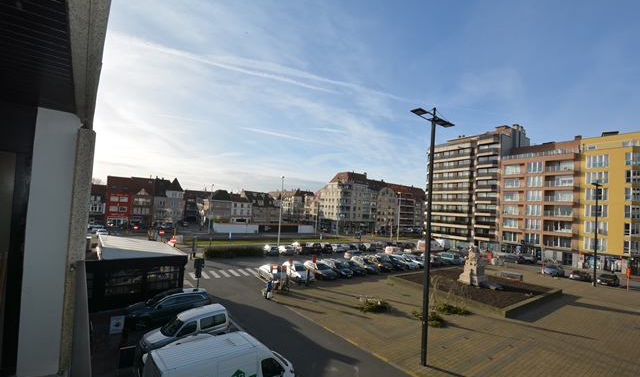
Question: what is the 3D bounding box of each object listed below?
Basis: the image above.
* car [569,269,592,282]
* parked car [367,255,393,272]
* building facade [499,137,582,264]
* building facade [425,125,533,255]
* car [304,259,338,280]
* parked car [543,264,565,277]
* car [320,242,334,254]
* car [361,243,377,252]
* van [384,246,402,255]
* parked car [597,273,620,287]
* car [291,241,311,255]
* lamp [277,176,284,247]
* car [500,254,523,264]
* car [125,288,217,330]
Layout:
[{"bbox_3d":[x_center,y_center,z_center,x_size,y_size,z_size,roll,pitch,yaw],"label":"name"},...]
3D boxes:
[{"bbox_3d":[38.327,12.746,39.145,4.100,1.450,1.760,6,-4,-34],"label":"car"},{"bbox_3d":[8.380,10.738,38.421,1.740,1.500,4.000,6,-4,-35],"label":"parked car"},{"bbox_3d":[44.846,3.404,52.107,14.000,21.300,12.900,5,-4,-32],"label":"building facade"},{"bbox_3d":[38.063,0.902,64.846,15.000,27.000,17.500,5,-4,-32],"label":"building facade"},{"bbox_3d":[0.044,9.717,31.991,1.780,1.460,4.300,6,-5,-37],"label":"car"},{"bbox_3d":[32.502,11.386,37.072,4.200,1.420,1.770,6,-4,-36],"label":"parked car"},{"bbox_3d":[0.890,10.378,47.368,1.800,1.600,4.300,5,-4,-32],"label":"car"},{"bbox_3d":[8.789,11.148,50.912,1.800,1.500,4.250,6,-4,-33],"label":"car"},{"bbox_3d":[13.581,11.091,48.128,4.150,1.800,1.700,6,-5,-37],"label":"van"},{"bbox_3d":[39.084,12.259,36.082,4.400,1.420,1.800,6,-5,-36],"label":"parked car"},{"bbox_3d":[-3.128,9.885,44.385,1.820,1.780,5.100,5,-4,-29],"label":"car"},{"bbox_3d":[-6.943,4.334,48.193,0.500,12.900,0.800,6,-5,-34],"label":"lamp"},{"bbox_3d":[32.947,12.103,46.425,1.770,1.470,4.300,5,-4,-31],"label":"car"},{"bbox_3d":[-9.886,7.761,17.611,4.950,1.710,1.930,7,-5,-41],"label":"car"}]

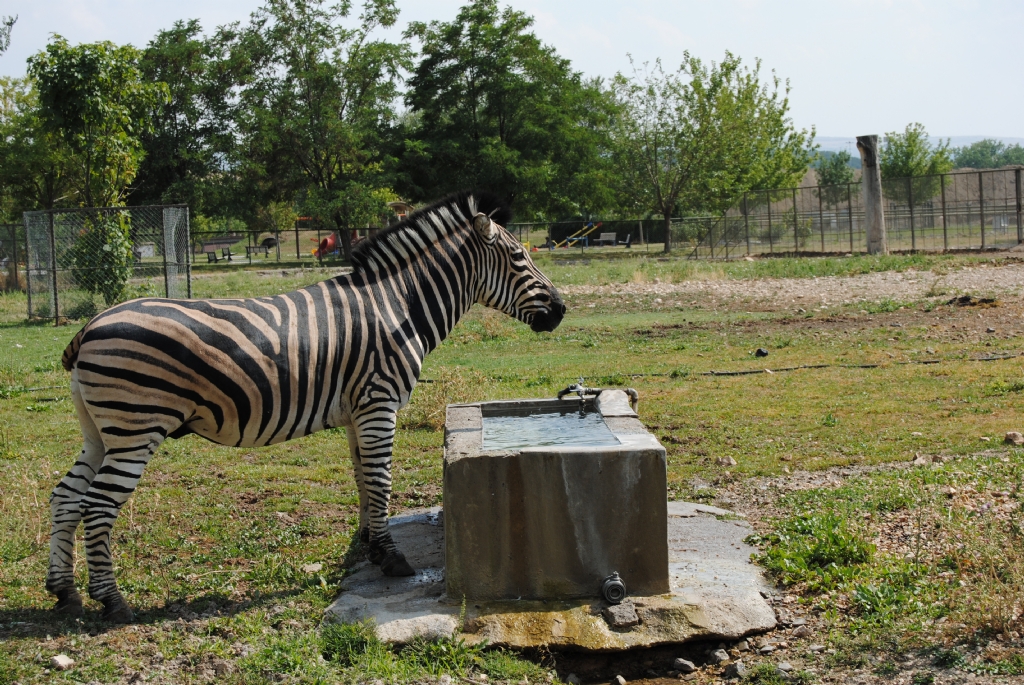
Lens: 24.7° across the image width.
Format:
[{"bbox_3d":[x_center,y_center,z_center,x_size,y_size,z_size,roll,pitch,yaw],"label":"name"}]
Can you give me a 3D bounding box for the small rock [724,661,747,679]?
[{"bbox_3d":[0.772,1.133,8.100,0.080,0.055,0.070,-2,3,0],"label":"small rock"}]

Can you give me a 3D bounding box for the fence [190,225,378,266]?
[{"bbox_3d":[-10.524,-4.454,108.000,9.000,1.700,0.100,-2,3,0],"label":"fence"}]

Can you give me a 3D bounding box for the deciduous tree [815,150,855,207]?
[{"bbox_3d":[20.444,-9.394,148.000,2.600,5.300,2.600,-2,3,0],"label":"deciduous tree"}]

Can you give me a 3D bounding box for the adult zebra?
[{"bbox_3d":[-0.860,0.231,9.850,2.100,1.680,0.520,-3,3,-15],"label":"adult zebra"}]

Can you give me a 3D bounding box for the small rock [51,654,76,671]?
[{"bbox_3d":[-1.623,1.150,8.430,0.080,0.045,0.070,-2,3,0],"label":"small rock"}]

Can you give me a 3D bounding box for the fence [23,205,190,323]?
[{"bbox_3d":[-5.959,-1.147,34.409,2.000,1.647,1.650,-4,4,-24],"label":"fence"}]

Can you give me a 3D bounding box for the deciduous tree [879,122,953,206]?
[{"bbox_3d":[21.550,-8.605,125.000,3.800,6.000,3.700,-2,3,0],"label":"deciduous tree"}]

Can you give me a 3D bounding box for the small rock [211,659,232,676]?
[{"bbox_3d":[-1.023,1.141,8.220,0.075,0.045,0.065,-2,3,0],"label":"small rock"}]

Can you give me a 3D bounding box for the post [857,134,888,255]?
[{"bbox_3d":[11.581,-4.598,75.000,0.700,3.850,0.700,-2,3,0],"label":"post"}]

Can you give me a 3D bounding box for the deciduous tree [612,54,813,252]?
[{"bbox_3d":[8.630,-8.154,101.000,8.300,8.400,7.800,-2,3,0],"label":"deciduous tree"}]

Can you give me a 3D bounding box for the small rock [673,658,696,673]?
[{"bbox_3d":[0.610,1.131,8.250,0.078,0.045,0.060,-2,3,0],"label":"small rock"}]

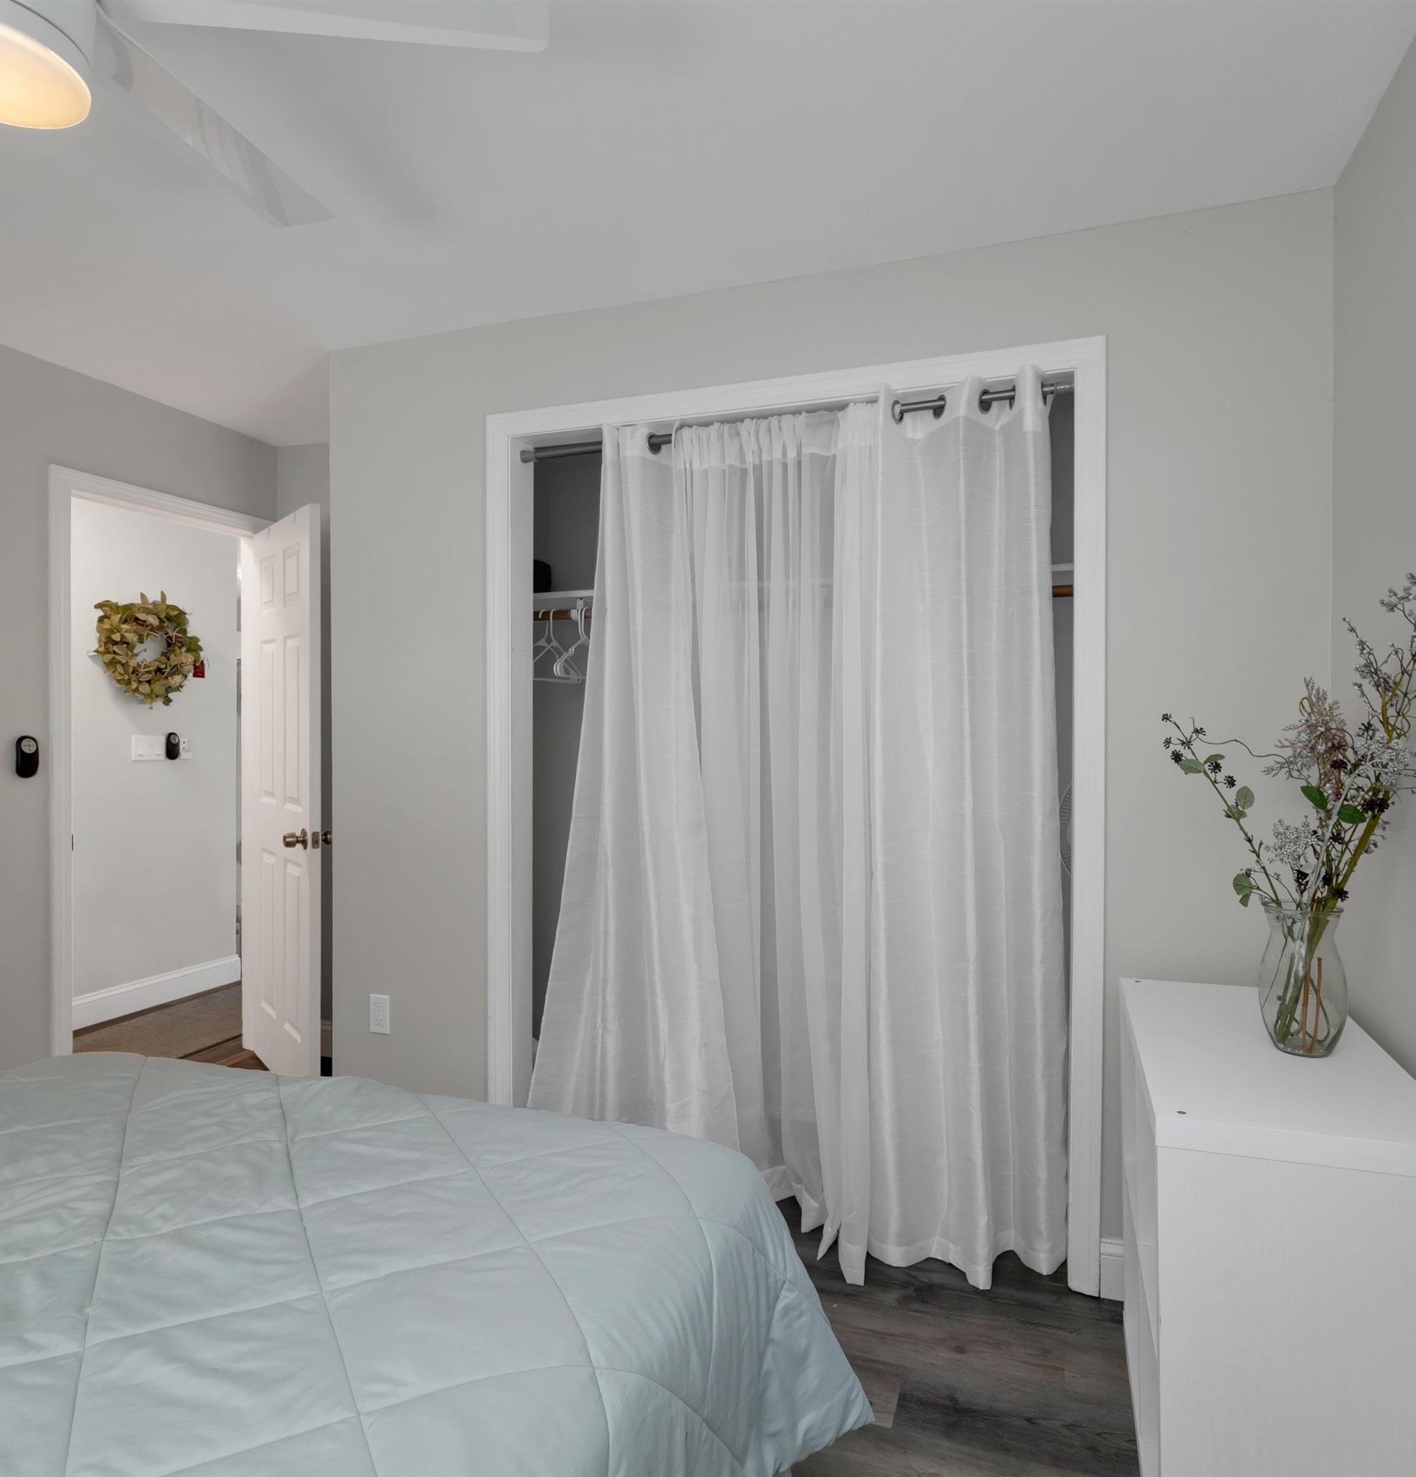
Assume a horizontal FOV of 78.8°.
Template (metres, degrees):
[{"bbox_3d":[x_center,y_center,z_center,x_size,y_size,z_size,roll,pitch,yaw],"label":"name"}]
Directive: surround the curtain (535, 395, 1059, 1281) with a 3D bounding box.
[{"bbox_3d":[0.167,0.200,2.175,1.355,2.100,0.200,0,0,18],"label":"curtain"}]

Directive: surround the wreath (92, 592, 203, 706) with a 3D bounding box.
[{"bbox_3d":[-2.500,-0.401,3.840,0.140,0.480,0.420,0,0,23],"label":"wreath"}]

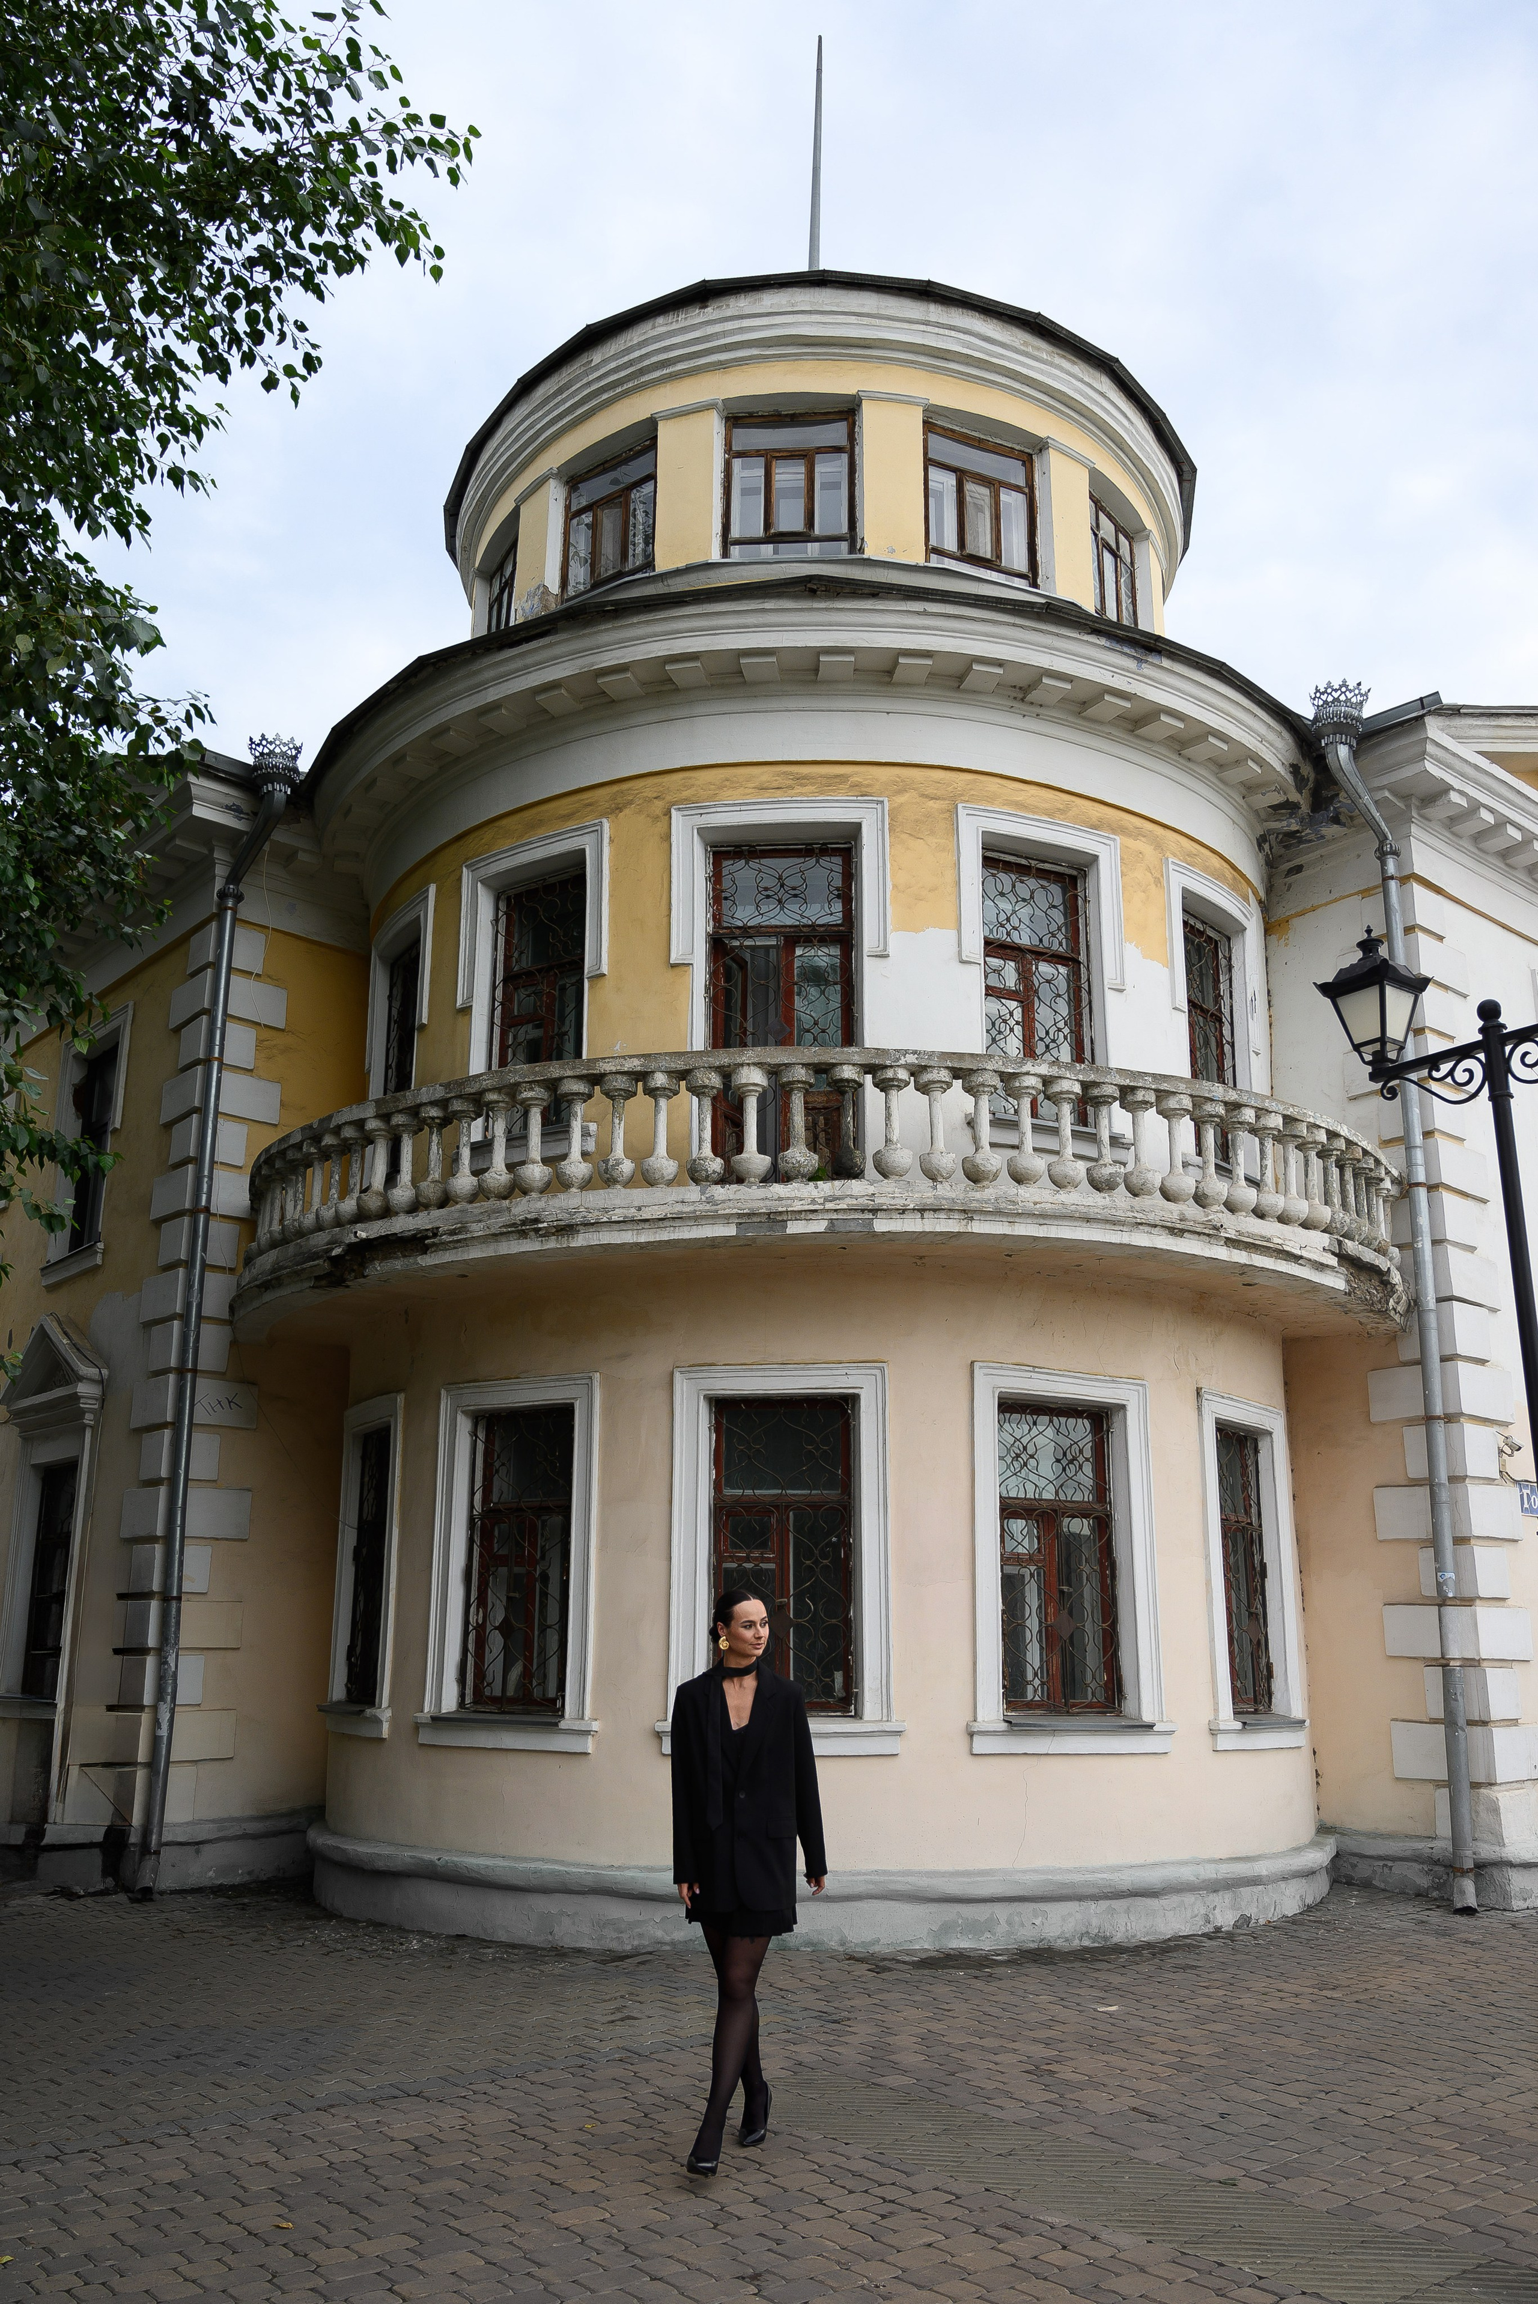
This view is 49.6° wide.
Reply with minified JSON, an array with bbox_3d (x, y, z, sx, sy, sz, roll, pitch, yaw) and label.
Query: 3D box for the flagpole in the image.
[{"bbox_3d":[0.490,-9.621,16.591,0.102,3.876,0.102,0,-16,2],"label":"flagpole"}]

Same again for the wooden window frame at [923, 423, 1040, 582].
[{"bbox_3d":[1.605,-4.781,12.447,0.898,1.224,0.122,7,-18,-23],"label":"wooden window frame"}]

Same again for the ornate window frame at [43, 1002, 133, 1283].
[{"bbox_3d":[-5.890,-0.062,14.198,1.224,2.244,0.224,-15,-22,43],"label":"ornate window frame"}]

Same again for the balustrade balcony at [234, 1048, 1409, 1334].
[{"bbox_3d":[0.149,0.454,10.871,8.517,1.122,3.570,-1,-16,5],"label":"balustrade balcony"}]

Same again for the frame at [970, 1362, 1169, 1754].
[{"bbox_3d":[1.726,2.399,9.756,1.300,2.141,0.280,7,-17,-21],"label":"frame"}]

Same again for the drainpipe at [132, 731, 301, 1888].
[{"bbox_3d":[-3.866,0.780,11.619,0.360,8.080,0.717,14,-21,-39],"label":"drainpipe"}]

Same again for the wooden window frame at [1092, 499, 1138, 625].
[{"bbox_3d":[2.751,-4.519,13.320,0.122,1.224,0.898,-11,-20,35],"label":"wooden window frame"}]

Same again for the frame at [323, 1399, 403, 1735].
[{"bbox_3d":[-2.660,2.751,11.108,0.280,2.141,1.245,10,-19,-31],"label":"frame"}]

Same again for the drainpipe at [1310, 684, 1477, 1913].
[{"bbox_3d":[4.351,0.570,11.526,0.490,8.568,0.408,0,-16,0],"label":"drainpipe"}]

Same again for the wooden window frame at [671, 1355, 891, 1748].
[{"bbox_3d":[0.073,2.317,9.512,1.313,2.141,0.280,-1,-16,5],"label":"wooden window frame"}]

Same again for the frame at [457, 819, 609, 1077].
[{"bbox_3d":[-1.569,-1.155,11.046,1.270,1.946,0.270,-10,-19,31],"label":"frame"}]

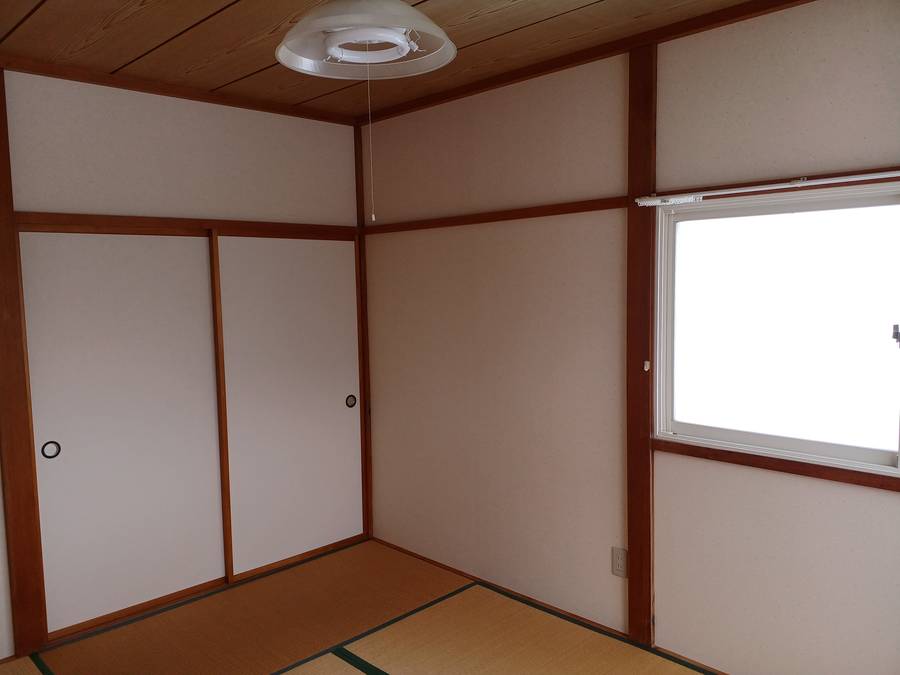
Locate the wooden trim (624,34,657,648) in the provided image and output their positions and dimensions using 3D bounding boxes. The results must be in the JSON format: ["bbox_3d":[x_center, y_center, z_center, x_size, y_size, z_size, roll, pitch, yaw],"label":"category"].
[{"bbox_3d":[0.780,0.087,2.832,0.065,2.433,0.102,-6,6,-44],"label":"wooden trim"}]

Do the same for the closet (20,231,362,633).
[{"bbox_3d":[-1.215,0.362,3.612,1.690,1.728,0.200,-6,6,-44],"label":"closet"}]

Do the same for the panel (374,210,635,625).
[{"bbox_3d":[0.150,0.334,3.533,0.050,1.790,1.742,-6,6,-44],"label":"panel"}]

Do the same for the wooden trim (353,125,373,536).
[{"bbox_3d":[-0.516,0.004,4.144,0.060,2.437,0.060,-6,6,-44],"label":"wooden trim"}]

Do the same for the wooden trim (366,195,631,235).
[{"bbox_3d":[0.120,-0.580,3.446,0.045,0.050,1.742,-6,6,-44],"label":"wooden trim"}]

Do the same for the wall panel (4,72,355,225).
[{"bbox_3d":[-1.180,-0.856,3.450,1.720,0.569,0.050,-6,6,-44],"label":"wall panel"}]

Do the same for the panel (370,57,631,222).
[{"bbox_3d":[0.124,-0.885,3.436,0.050,0.563,1.753,-6,6,-44],"label":"panel"}]

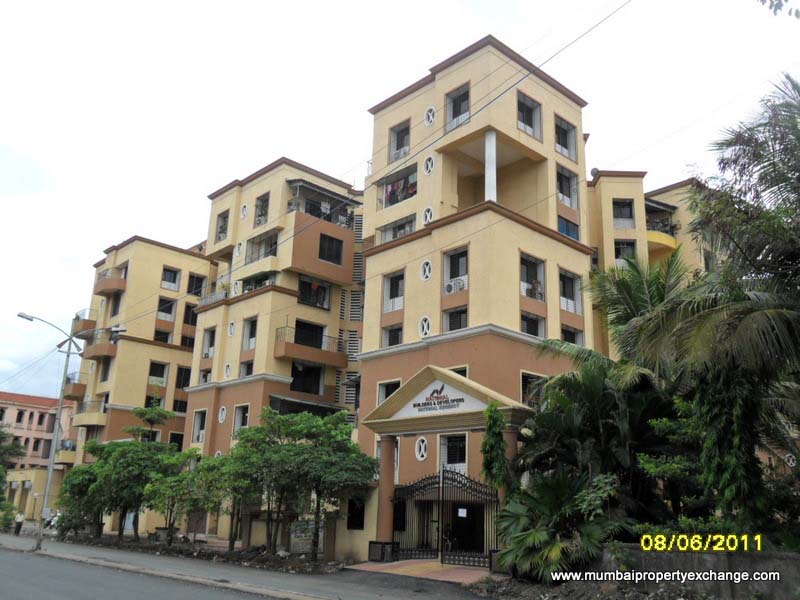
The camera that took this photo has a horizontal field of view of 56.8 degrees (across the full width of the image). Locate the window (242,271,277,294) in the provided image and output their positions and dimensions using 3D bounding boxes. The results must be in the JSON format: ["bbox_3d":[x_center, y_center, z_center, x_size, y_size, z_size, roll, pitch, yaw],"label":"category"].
[{"bbox_3d":[-9.365,-1.213,49.985,0.300,1.150,3.700,18,-24,-40],"label":"window"}]

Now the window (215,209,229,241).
[{"bbox_3d":[-12.451,-5.164,52.509,0.350,2.112,1.600,16,-22,-40],"label":"window"}]

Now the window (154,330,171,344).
[{"bbox_3d":[-21.185,3.352,66.110,1.570,0.950,0.300,17,-22,-40],"label":"window"}]

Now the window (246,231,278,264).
[{"bbox_3d":[-9.393,-3.508,50.653,0.350,1.850,3.750,17,-22,-40],"label":"window"}]

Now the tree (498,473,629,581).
[{"bbox_3d":[4.852,6.736,22.099,3.796,3.087,3.416,-2,-17,12],"label":"tree"}]

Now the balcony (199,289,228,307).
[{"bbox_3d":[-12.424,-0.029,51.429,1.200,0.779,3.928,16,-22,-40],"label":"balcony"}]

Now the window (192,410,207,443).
[{"bbox_3d":[-13.021,8.348,48.663,0.350,2.106,1.426,16,-22,-40],"label":"window"}]

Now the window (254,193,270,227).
[{"bbox_3d":[-9.590,-6.309,52.041,0.300,2.300,1.700,18,-24,-40],"label":"window"}]

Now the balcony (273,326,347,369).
[{"bbox_3d":[-5.848,3.357,49.674,5.100,2.000,1.150,17,-23,-40],"label":"balcony"}]

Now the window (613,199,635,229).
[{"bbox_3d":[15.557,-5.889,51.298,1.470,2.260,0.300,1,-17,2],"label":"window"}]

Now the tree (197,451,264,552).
[{"bbox_3d":[-8.990,10.205,39.233,3.419,5.791,3.419,6,-18,-11],"label":"tree"}]

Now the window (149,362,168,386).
[{"bbox_3d":[-21.253,6.526,65.189,1.770,2.080,0.300,17,-22,-40],"label":"window"}]

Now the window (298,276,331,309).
[{"bbox_3d":[-5.789,-0.373,50.684,2.750,1.900,0.600,17,-22,-40],"label":"window"}]

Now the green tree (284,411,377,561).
[{"bbox_3d":[-2.796,7.161,30.445,3.746,6.748,3.559,4,-18,-5],"label":"green tree"}]

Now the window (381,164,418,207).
[{"bbox_3d":[-0.059,-6.198,40.958,0.300,1.800,3.000,17,-22,-40],"label":"window"}]

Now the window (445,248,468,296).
[{"bbox_3d":[2.823,-1.434,36.122,0.300,2.300,1.700,18,-24,-40],"label":"window"}]

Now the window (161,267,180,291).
[{"bbox_3d":[-19.963,-1.816,64.286,0.350,2.002,1.731,-13,-22,40],"label":"window"}]

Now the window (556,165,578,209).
[{"bbox_3d":[8.645,-5.832,38.672,1.906,2.032,0.350,16,-22,-40],"label":"window"}]

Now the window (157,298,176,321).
[{"bbox_3d":[-21.164,0.892,67.079,1.650,2.000,0.300,18,-24,-40],"label":"window"}]

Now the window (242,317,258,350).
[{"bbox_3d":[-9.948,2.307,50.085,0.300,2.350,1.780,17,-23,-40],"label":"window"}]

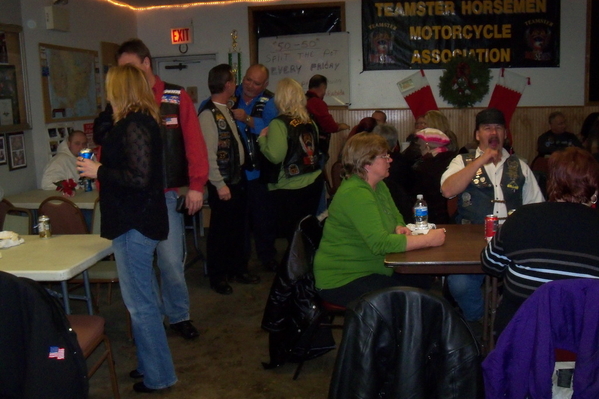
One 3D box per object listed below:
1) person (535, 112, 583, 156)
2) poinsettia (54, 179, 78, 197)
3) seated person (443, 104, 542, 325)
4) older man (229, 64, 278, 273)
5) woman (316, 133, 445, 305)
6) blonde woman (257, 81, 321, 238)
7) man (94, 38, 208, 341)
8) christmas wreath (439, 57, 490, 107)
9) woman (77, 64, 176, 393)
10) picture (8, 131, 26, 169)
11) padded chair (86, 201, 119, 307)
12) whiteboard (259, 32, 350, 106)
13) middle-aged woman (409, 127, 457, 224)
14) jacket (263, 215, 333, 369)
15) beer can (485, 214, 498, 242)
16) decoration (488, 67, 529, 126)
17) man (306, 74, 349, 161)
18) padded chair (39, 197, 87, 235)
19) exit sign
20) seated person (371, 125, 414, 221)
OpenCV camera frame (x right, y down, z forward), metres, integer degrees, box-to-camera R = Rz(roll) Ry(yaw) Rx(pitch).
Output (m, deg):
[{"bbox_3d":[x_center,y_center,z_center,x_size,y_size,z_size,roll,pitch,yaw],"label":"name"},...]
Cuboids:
[{"bbox_3d":[2.830,-0.322,6.671,0.560,1.270,0.750,2,10,16],"label":"person"},{"bbox_3d":[-1.891,-0.098,4.866,0.160,0.150,0.140,0,10,8],"label":"poinsettia"},{"bbox_3d":[1.174,0.156,3.740,0.600,1.380,0.760,1,10,12],"label":"seated person"},{"bbox_3d":[-0.366,-0.279,5.295,0.600,1.770,0.420,2,10,17],"label":"older man"},{"bbox_3d":[0.435,0.313,3.108,0.760,1.301,0.560,1,10,9],"label":"woman"},{"bbox_3d":[-0.076,-0.162,4.960,0.520,1.640,0.420,-7,12,-34],"label":"blonde woman"},{"bbox_3d":[-0.865,-0.055,3.823,0.620,1.830,0.420,1,10,11],"label":"man"},{"bbox_3d":[2.082,-1.489,7.640,0.630,0.630,0.140,0,10,6],"label":"christmas wreath"},{"bbox_3d":[-0.894,0.173,3.130,0.500,1.670,0.430,4,11,27],"label":"woman"},{"bbox_3d":[-2.472,-0.424,5.299,0.020,0.300,0.250,0,10,6],"label":"picture"},{"bbox_3d":[-1.248,0.423,4.010,0.460,0.870,0.620,0,10,8],"label":"padded chair"},{"bbox_3d":[0.060,-1.688,7.962,1.200,0.910,0.030,-1,10,8],"label":"whiteboard"},{"bbox_3d":[0.930,0.052,4.831,0.520,1.240,0.720,-6,11,-29],"label":"middle-aged woman"},{"bbox_3d":[0.036,0.468,3.401,0.380,0.790,0.480,0,10,8],"label":"jacket"},{"bbox_3d":[0.996,0.147,3.133,0.066,0.122,0.066,-1,10,0],"label":"beer can"},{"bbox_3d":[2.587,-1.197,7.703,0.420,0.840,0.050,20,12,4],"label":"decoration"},{"bbox_3d":[0.296,-0.561,6.900,0.550,1.730,0.500,-7,12,-30],"label":"man"},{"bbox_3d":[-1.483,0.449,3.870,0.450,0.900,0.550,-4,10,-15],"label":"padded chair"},{"bbox_3d":[-1.547,-2.143,7.936,0.280,0.200,0.080,0,10,6],"label":"exit sign"},{"bbox_3d":[0.709,0.013,4.971,0.520,1.265,0.740,0,10,6],"label":"seated person"}]

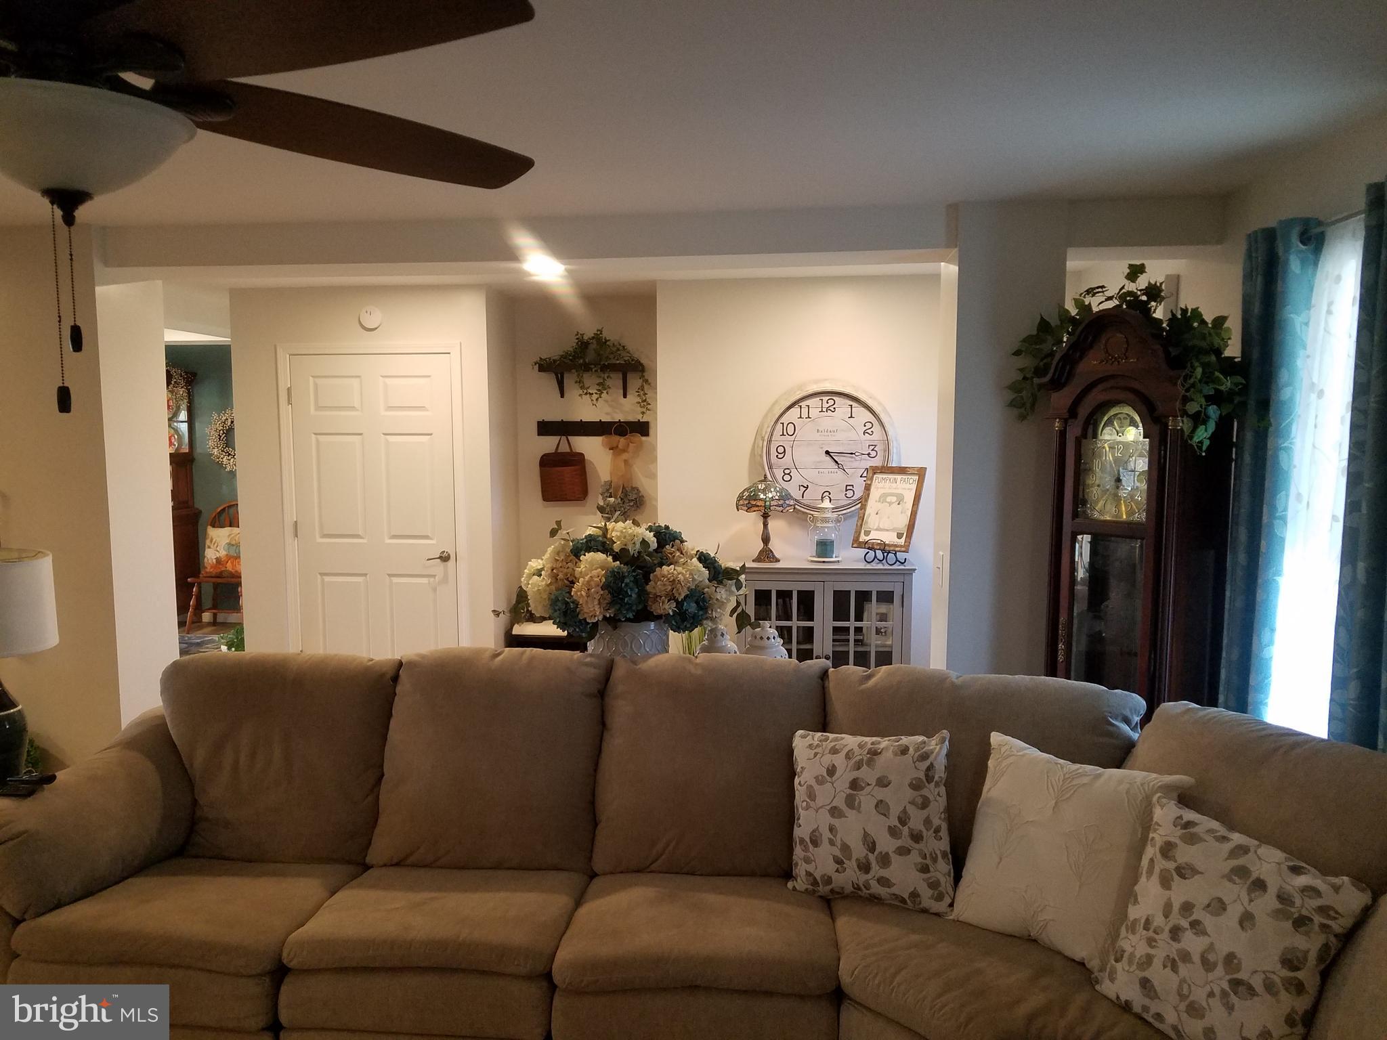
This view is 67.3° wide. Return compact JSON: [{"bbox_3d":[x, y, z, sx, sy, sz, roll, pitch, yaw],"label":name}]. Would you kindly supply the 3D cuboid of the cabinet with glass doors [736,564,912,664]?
[{"bbox_3d":[0.687,0.697,5.361,0.866,0.956,0.330,1,6,7],"label":"cabinet with glass doors"}]

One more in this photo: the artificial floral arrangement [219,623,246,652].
[{"bbox_3d":[-2.903,0.845,6.759,0.300,0.348,0.280,1,6,7],"label":"artificial floral arrangement"}]

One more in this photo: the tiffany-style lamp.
[{"bbox_3d":[0.366,0.001,5.316,0.296,0.439,0.296,1,6,7],"label":"tiffany-style lamp"}]

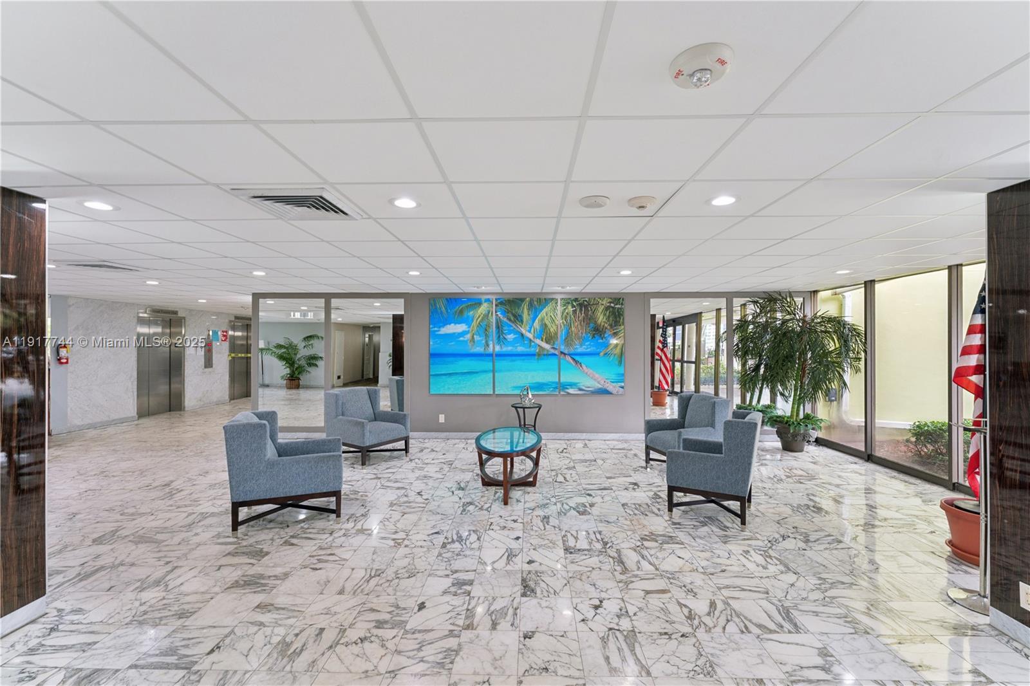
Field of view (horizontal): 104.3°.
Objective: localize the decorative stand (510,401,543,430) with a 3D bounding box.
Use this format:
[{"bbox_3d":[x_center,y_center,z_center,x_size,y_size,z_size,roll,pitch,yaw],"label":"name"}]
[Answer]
[{"bbox_3d":[0.190,1.245,6.030,0.470,0.630,0.470,0,0,0],"label":"decorative stand"}]

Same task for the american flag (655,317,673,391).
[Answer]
[{"bbox_3d":[3.662,0.267,9.850,0.460,1.800,0.340,0,0,1],"label":"american flag"}]

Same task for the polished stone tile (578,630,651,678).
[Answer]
[{"bbox_3d":[0.491,1.568,2.019,0.312,0.015,0.295,0,0,1],"label":"polished stone tile"}]

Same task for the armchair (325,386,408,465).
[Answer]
[{"bbox_3d":[-1.964,1.095,5.321,0.730,0.930,0.680,0,0,32],"label":"armchair"}]

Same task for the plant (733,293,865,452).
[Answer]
[{"bbox_3d":[4.040,0.430,5.800,1.450,2.250,1.250,0,0,0],"label":"plant"}]

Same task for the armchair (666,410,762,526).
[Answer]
[{"bbox_3d":[1.834,1.095,3.648,0.730,0.930,0.680,0,0,33],"label":"armchair"}]

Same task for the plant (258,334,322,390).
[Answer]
[{"bbox_3d":[-7.444,0.614,13.300,2.000,1.850,1.800,0,0,1],"label":"plant"}]

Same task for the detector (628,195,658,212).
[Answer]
[{"bbox_3d":[0.736,-0.795,2.296,0.160,0.054,0.160,0,0,1],"label":"detector"}]

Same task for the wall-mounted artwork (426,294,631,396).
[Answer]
[{"bbox_3d":[0.195,0.056,6.460,3.150,1.560,0.040,0,0,0],"label":"wall-mounted artwork"}]

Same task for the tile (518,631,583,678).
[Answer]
[{"bbox_3d":[0.177,1.568,2.022,0.316,0.015,0.293,0,0,1],"label":"tile"}]

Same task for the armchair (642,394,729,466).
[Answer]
[{"bbox_3d":[2.038,1.095,4.752,0.730,0.930,0.680,0,0,-17],"label":"armchair"}]

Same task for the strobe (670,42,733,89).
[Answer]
[{"bbox_3d":[0.544,-0.793,1.175,0.180,0.064,0.180,0,0,1],"label":"strobe"}]

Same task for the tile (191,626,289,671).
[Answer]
[{"bbox_3d":[-1.374,1.556,2.040,0.310,0.015,0.295,0,0,1],"label":"tile"}]

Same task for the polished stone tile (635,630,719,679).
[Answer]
[{"bbox_3d":[0.791,1.553,1.991,0.310,0.015,0.295,0,0,1],"label":"polished stone tile"}]

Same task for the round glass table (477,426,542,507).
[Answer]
[{"bbox_3d":[-0.065,1.302,4.359,0.710,0.505,1.120,0,0,1],"label":"round glass table"}]

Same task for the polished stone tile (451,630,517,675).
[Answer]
[{"bbox_3d":[-0.134,1.554,2.009,0.310,0.015,0.295,0,0,1],"label":"polished stone tile"}]

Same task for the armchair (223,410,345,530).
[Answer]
[{"bbox_3d":[-2.018,1.094,3.628,0.820,0.920,0.680,0,0,-19],"label":"armchair"}]

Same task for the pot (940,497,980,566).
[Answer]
[{"bbox_3d":[3.354,1.363,2.866,0.410,0.365,0.410,0,0,0],"label":"pot"}]

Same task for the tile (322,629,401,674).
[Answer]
[{"bbox_3d":[-0.755,1.555,2.021,0.310,0.015,0.295,0,0,1],"label":"tile"}]

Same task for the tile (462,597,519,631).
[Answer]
[{"bbox_3d":[-0.127,1.568,2.314,0.315,0.015,0.289,0,0,1],"label":"tile"}]

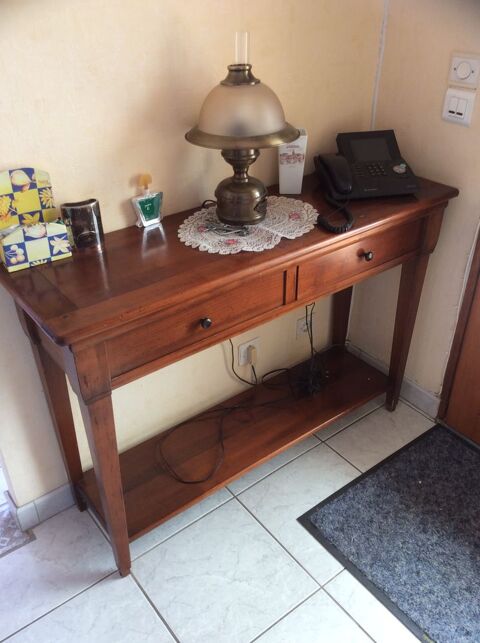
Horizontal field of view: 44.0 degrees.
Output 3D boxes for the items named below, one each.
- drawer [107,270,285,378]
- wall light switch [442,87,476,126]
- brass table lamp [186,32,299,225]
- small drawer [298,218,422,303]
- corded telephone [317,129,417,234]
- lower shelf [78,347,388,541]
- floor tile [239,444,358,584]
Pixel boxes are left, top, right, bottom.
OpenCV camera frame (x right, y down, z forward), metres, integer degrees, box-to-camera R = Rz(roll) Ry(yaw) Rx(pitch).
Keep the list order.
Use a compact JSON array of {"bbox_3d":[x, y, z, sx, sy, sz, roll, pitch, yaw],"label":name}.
[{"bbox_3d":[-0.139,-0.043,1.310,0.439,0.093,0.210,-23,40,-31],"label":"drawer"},{"bbox_3d":[0.549,-0.536,1.483,0.012,0.080,0.081,-23,40,-31],"label":"wall light switch"},{"bbox_3d":[0.010,-0.421,1.326,0.251,0.403,0.251,0,34,0],"label":"brass table lamp"},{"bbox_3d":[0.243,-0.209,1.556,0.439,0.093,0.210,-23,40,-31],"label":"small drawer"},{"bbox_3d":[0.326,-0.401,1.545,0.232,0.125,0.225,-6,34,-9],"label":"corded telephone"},{"bbox_3d":[0.029,0.319,1.770,0.997,0.021,0.268,-23,40,-31],"label":"lower shelf"},{"bbox_3d":[0.230,0.514,1.645,0.343,0.010,0.343,-23,40,-31],"label":"floor tile"}]

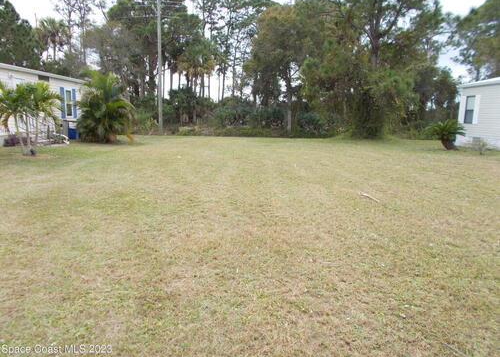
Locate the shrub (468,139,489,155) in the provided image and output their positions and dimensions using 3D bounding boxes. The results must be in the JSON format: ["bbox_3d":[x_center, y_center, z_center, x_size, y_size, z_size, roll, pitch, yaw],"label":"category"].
[{"bbox_3d":[9.846,-1.337,16.200,0.729,0.671,0.707,1,9,0],"label":"shrub"}]

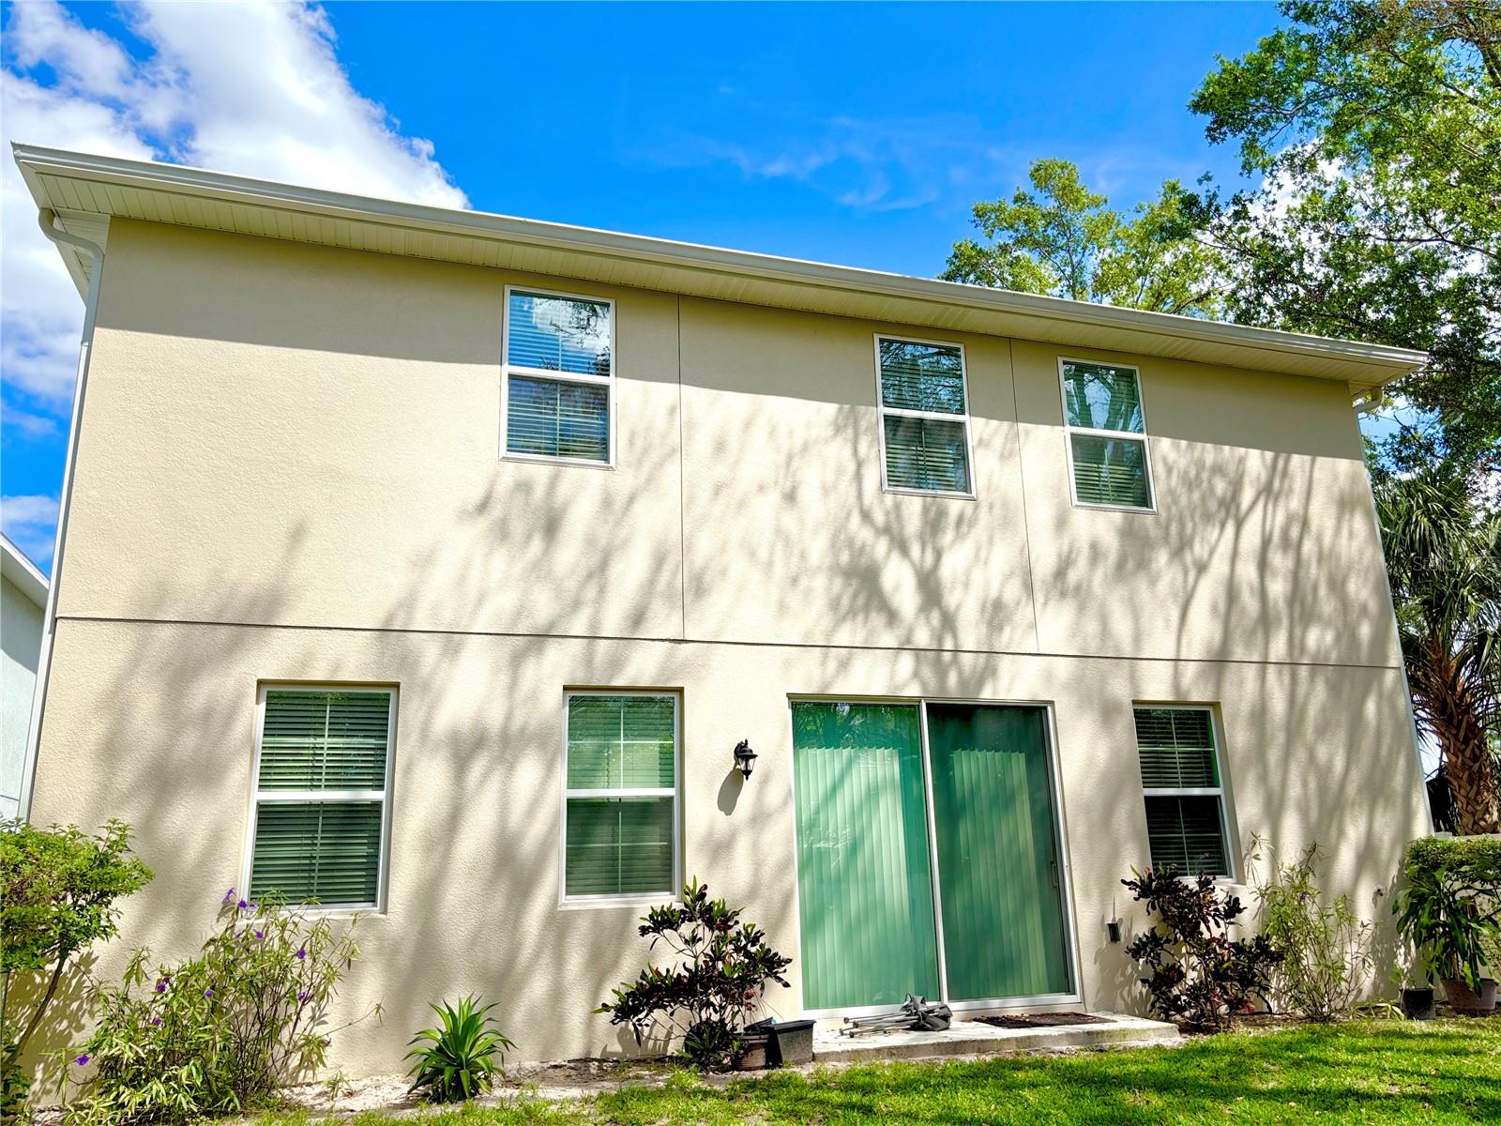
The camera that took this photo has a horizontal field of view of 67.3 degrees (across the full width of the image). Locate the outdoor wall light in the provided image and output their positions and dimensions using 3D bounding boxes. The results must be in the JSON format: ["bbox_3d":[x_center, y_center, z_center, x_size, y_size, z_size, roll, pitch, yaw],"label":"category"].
[{"bbox_3d":[-0.030,1.518,8.697,0.156,0.316,0.210,3,-16,-18],"label":"outdoor wall light"}]

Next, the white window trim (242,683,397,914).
[{"bbox_3d":[-2.981,1.635,7.867,0.920,1.570,0.100,3,-16,-18],"label":"white window trim"}]

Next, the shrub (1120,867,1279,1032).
[{"bbox_3d":[3.650,3.114,9.133,1.270,1.267,1.000,3,-16,-18],"label":"shrub"}]

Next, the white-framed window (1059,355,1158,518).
[{"bbox_3d":[3.395,-1.215,10.766,0.917,1.504,0.100,3,-16,-18],"label":"white-framed window"}]

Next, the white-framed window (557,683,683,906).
[{"bbox_3d":[-0.971,1.757,8.522,0.915,1.580,0.100,3,-16,-18],"label":"white-framed window"}]

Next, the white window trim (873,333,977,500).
[{"bbox_3d":[1.565,-1.306,10.164,0.914,1.510,0.100,3,-16,-18],"label":"white window trim"}]

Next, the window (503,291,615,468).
[{"bbox_3d":[-1.546,-1.488,9.149,0.907,1.508,0.100,3,-16,-18],"label":"window"}]

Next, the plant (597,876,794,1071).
[{"bbox_3d":[-0.371,2.847,7.829,1.378,1.257,0.950,3,-16,-18],"label":"plant"}]

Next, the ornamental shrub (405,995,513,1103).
[{"bbox_3d":[-1.831,3.026,7.116,0.661,0.564,0.620,3,-16,-18],"label":"ornamental shrub"}]

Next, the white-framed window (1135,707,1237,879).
[{"bbox_3d":[3.863,2.046,10.099,0.920,1.565,0.100,3,-16,-18],"label":"white-framed window"}]

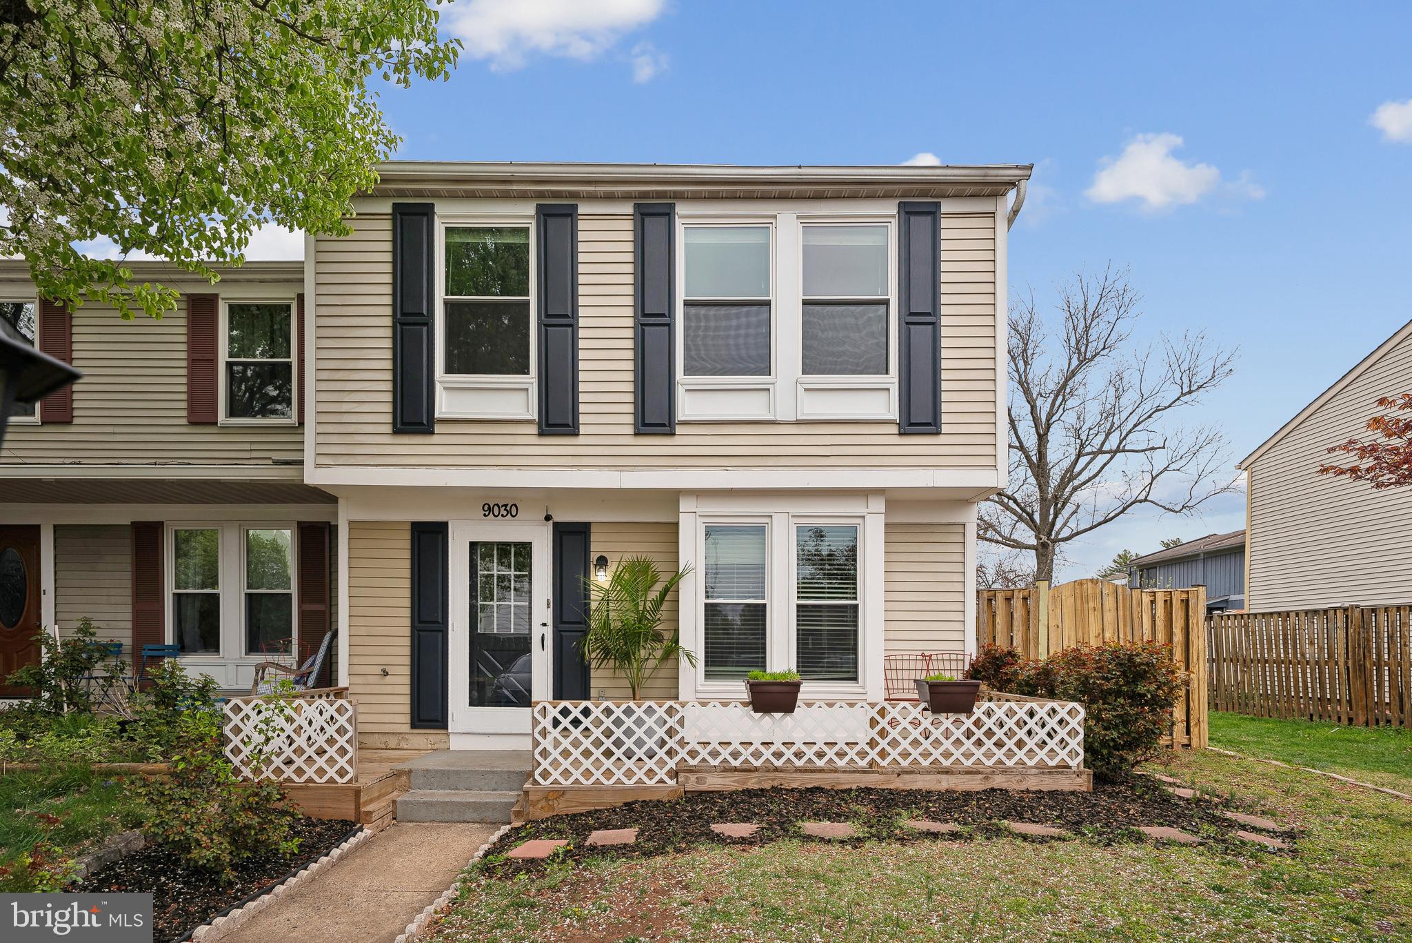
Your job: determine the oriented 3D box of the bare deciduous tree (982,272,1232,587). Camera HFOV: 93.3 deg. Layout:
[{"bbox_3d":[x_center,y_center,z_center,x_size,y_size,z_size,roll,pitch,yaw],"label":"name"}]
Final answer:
[{"bbox_3d":[9.562,0.046,18.500,8.600,10.600,7.800,0,-2,0],"label":"bare deciduous tree"}]

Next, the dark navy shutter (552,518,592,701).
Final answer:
[{"bbox_3d":[-1.328,1.536,6.610,0.375,2.060,0.045,0,-2,0],"label":"dark navy shutter"}]

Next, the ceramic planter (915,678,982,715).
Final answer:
[{"bbox_3d":[2.008,1.827,5.480,0.430,0.330,0.310,0,-2,0],"label":"ceramic planter"}]

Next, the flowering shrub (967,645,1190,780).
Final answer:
[{"bbox_3d":[3.600,2.150,6.400,1.300,1.200,1.600,0,-2,0],"label":"flowering shrub"}]

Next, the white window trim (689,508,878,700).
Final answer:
[{"bbox_3d":[0.726,1.245,6.270,1.780,1.820,0.130,0,-2,0],"label":"white window trim"}]

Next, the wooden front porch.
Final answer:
[{"bbox_3d":[0.820,2.360,6.030,4.720,1.000,1.300,0,-2,0],"label":"wooden front porch"}]

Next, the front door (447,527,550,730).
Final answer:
[{"bbox_3d":[-2.047,1.556,6.600,1.010,2.080,0.090,0,-2,0],"label":"front door"}]

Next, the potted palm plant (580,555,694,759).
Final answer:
[{"bbox_3d":[-0.636,1.694,6.150,1.000,1.840,0.900,0,-2,0],"label":"potted palm plant"}]

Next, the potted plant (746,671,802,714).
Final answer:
[{"bbox_3d":[0.562,1.809,5.480,0.440,0.335,0.300,0,-2,0],"label":"potted plant"}]

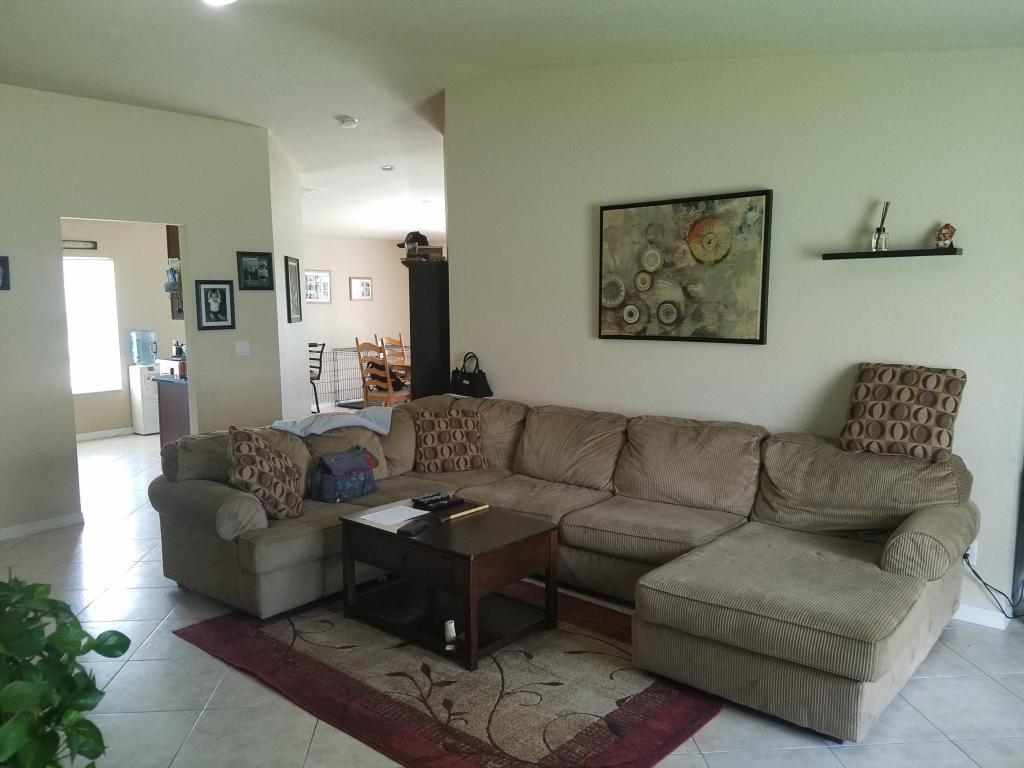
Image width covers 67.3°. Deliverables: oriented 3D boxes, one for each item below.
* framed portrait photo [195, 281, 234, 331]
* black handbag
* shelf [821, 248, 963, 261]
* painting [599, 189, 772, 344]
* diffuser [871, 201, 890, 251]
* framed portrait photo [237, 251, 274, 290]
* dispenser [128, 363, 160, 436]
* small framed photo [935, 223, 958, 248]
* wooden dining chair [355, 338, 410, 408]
[{"bbox_3d":[-2.327,-0.617,6.042,0.025,0.388,0.315,5,9,40],"label":"framed portrait photo"},{"bbox_3d":[-0.304,-0.070,5.523,0.370,0.320,0.150,5,9,40],"label":"black handbag"},{"bbox_3d":[1.825,-0.620,3.710,0.593,0.029,0.130,5,9,40],"label":"shelf"},{"bbox_3d":[0.977,-0.660,4.502,1.085,0.824,0.036,5,9,40],"label":"painting"},{"bbox_3d":[1.783,-0.759,3.716,0.070,0.235,0.068,5,9,40],"label":"diffuser"},{"bbox_3d":[-2.094,-0.917,6.282,0.025,0.307,0.320,5,9,40],"label":"framed portrait photo"},{"bbox_3d":[-4.199,0.171,8.902,0.300,0.775,0.285,5,9,40],"label":"dispenser"},{"bbox_3d":[2.042,-0.698,3.623,0.092,0.120,0.045,5,8,40],"label":"small framed photo"},{"bbox_3d":[-1.389,0.027,8.604,0.465,1.090,0.520,5,9,36],"label":"wooden dining chair"}]

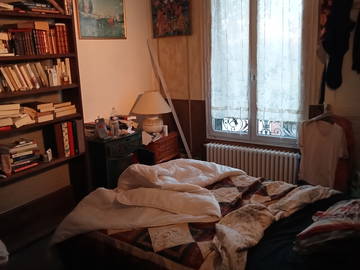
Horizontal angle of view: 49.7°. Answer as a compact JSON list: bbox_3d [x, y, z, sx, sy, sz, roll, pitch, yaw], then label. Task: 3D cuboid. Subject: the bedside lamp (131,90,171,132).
[{"bbox_3d":[-0.275,-0.205,3.750,0.405,0.410,0.405,-3,13,-4],"label":"bedside lamp"}]

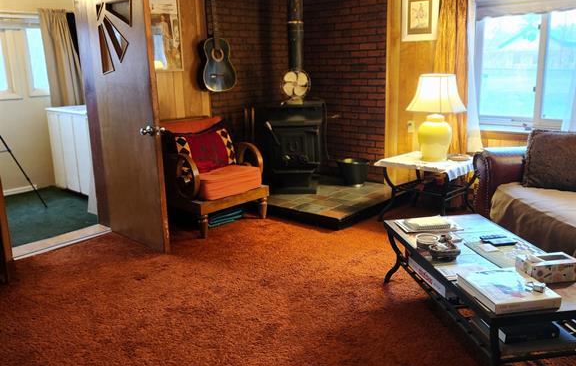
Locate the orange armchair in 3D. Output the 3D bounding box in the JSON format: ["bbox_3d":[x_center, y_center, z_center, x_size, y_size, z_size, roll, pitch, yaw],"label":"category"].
[{"bbox_3d":[-0.667,-0.106,4.493,0.750,0.870,0.730,-13,18,-40],"label":"orange armchair"}]

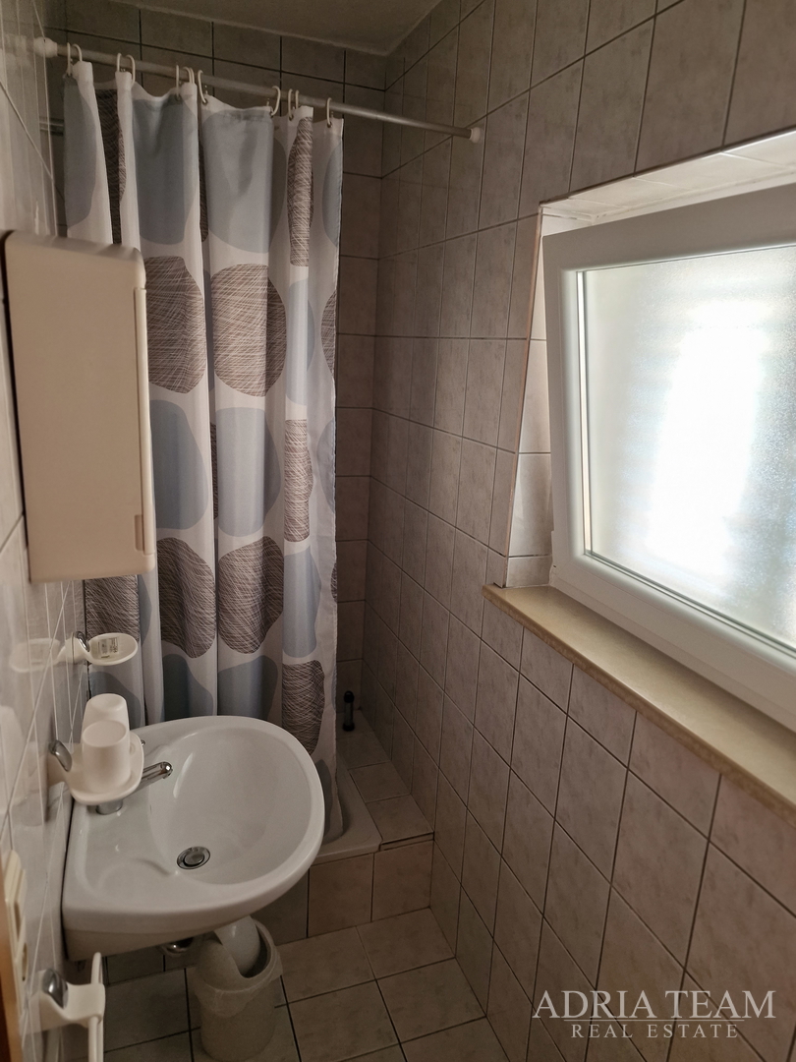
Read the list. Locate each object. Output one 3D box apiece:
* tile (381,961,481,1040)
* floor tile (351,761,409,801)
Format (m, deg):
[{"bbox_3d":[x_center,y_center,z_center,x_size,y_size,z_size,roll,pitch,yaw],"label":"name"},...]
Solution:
[{"bbox_3d":[0.089,1.314,1.982,0.248,0.010,0.200,-3,16,-20],"label":"tile"},{"bbox_3d":[-0.066,0.878,2.466,0.164,0.010,0.200,-3,16,-20],"label":"floor tile"}]

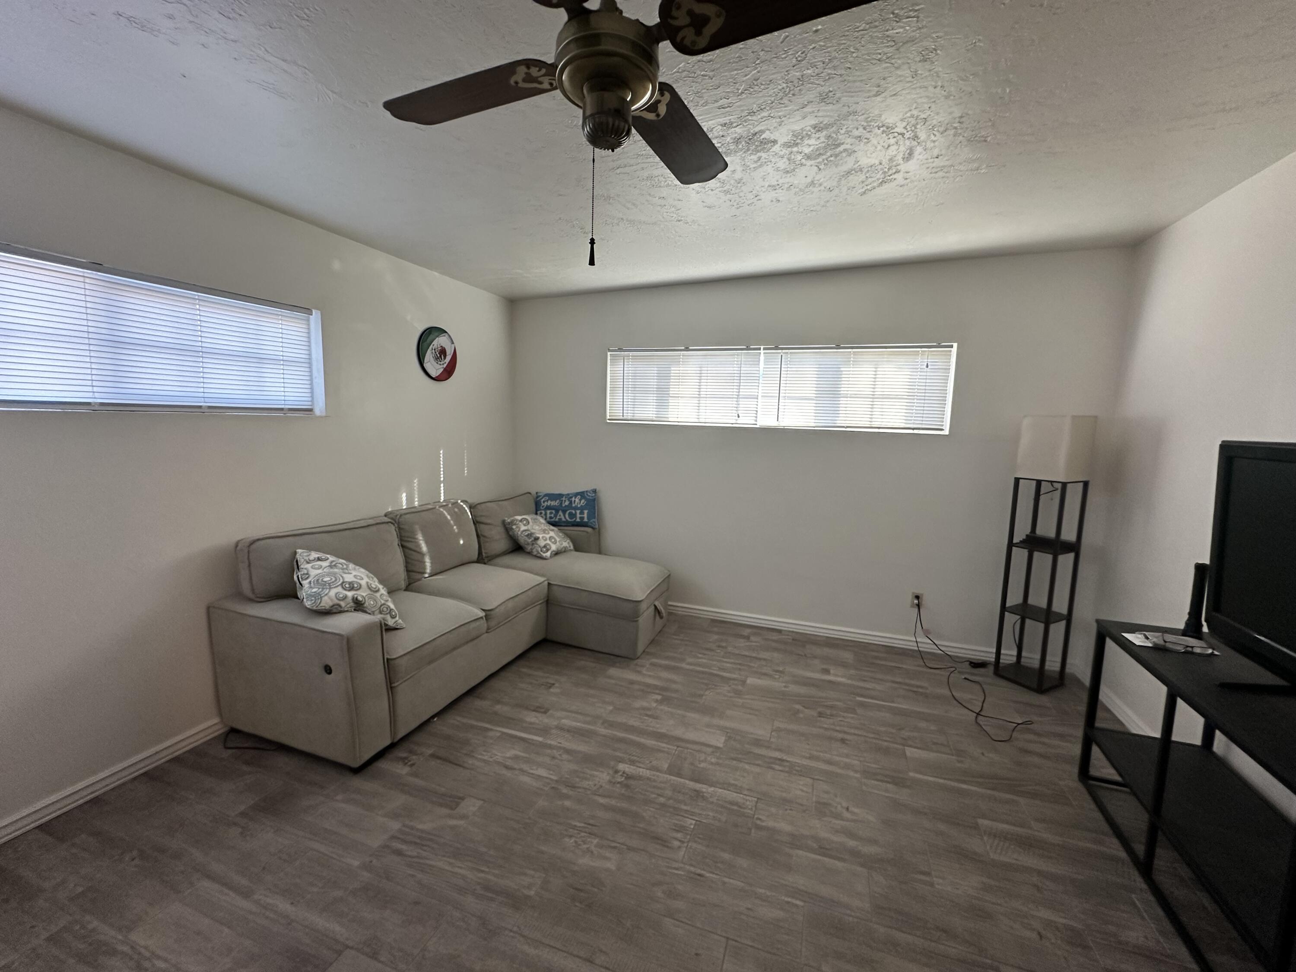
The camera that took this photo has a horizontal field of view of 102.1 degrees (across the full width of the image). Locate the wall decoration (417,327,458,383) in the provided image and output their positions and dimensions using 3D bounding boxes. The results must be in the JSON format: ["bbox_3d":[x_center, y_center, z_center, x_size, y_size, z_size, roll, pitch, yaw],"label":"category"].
[{"bbox_3d":[-1.448,-0.906,3.621,0.032,0.366,0.366,4,7,20],"label":"wall decoration"}]

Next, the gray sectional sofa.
[{"bbox_3d":[-0.868,0.622,3.224,1.520,0.918,2.310,4,8,20],"label":"gray sectional sofa"}]

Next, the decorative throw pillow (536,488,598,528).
[{"bbox_3d":[-0.664,0.175,4.237,0.534,0.309,0.120,3,-5,12],"label":"decorative throw pillow"}]

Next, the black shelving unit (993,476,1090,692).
[{"bbox_3d":[2.296,0.565,3.073,0.242,1.209,0.242,-3,8,-28],"label":"black shelving unit"}]

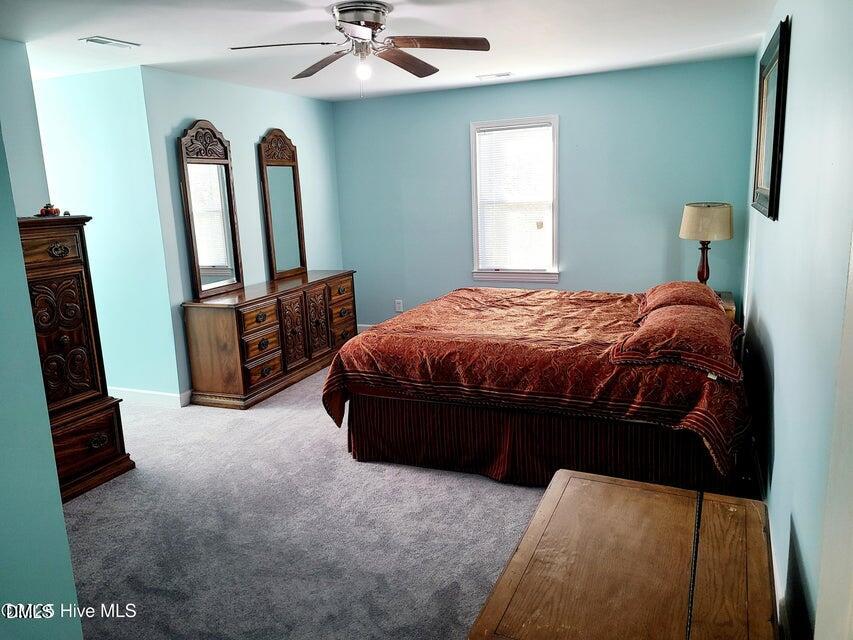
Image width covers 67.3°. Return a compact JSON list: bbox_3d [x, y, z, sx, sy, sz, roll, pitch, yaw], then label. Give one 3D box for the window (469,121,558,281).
[{"bbox_3d":[0.833,-1.109,6.096,0.870,1.530,0.100,3,13,23],"label":"window"}]

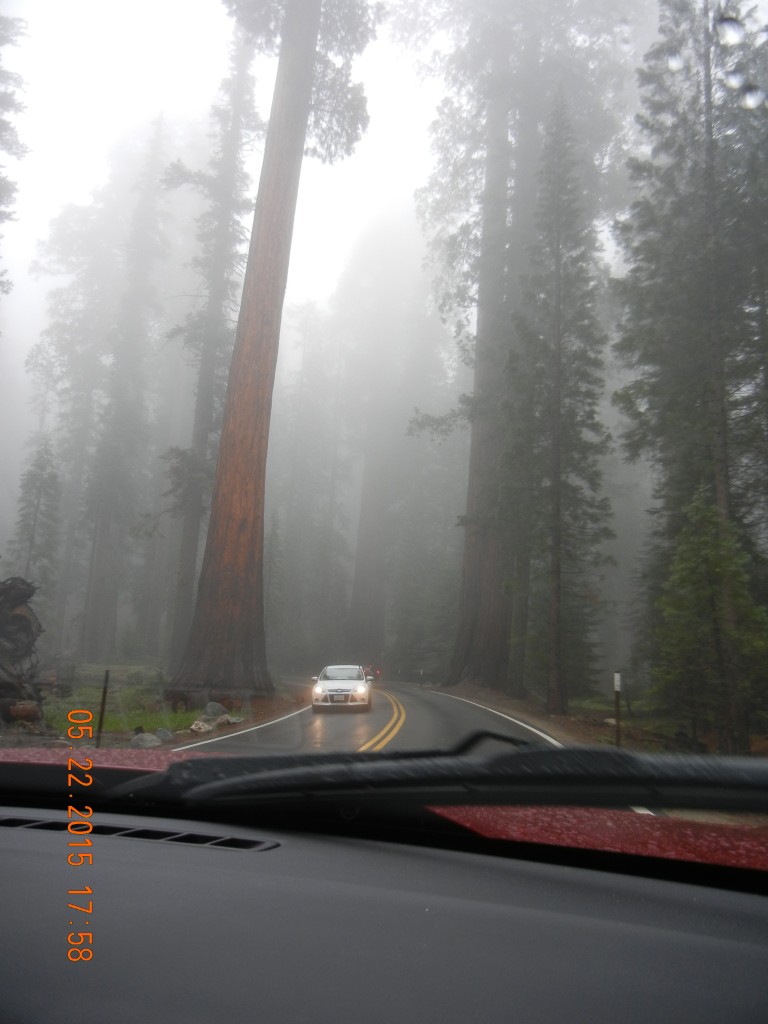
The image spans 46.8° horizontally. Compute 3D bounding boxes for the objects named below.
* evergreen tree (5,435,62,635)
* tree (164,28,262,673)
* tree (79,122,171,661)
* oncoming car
[{"bbox_3d":[-27.088,2.112,67.292,4.500,16.900,4.500,3,-11,0],"label":"evergreen tree"},{"bbox_3d":[-14.548,-15.269,74.347,7.300,57.350,7.300,3,-11,0],"label":"tree"},{"bbox_3d":[-26.559,-14.630,96.187,8.800,61.300,8.800,3,-11,0],"label":"tree"},{"bbox_3d":[-1.360,5.830,29.500,1.850,1.470,4.450,1,-11,1],"label":"oncoming car"}]

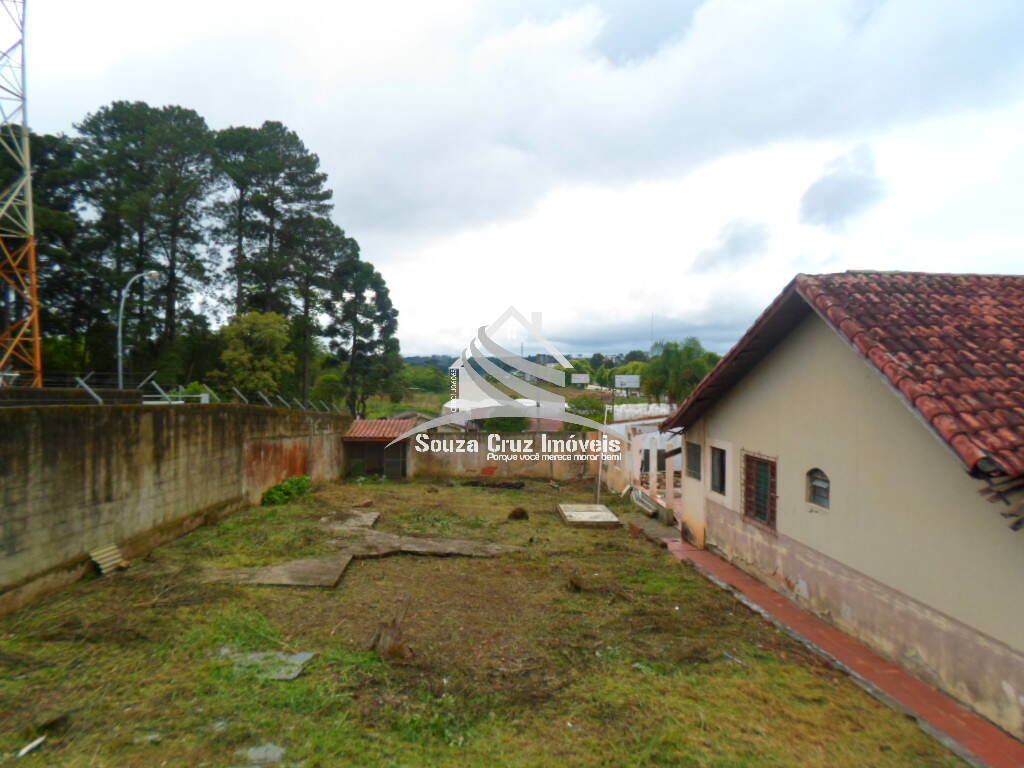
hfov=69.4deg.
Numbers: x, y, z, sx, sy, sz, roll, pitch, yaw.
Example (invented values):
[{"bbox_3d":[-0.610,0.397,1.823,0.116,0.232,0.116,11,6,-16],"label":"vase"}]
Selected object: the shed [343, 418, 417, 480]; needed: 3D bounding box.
[{"bbox_3d":[-5.580,2.790,31.950,2.850,2.400,2.300,0,1,3],"label":"shed"}]

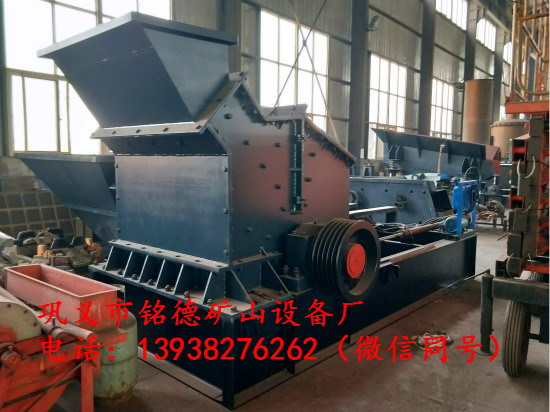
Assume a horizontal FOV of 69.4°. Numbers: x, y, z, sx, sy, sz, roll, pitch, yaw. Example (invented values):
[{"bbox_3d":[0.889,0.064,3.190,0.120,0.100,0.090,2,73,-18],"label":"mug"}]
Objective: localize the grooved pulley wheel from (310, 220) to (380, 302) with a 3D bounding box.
[{"bbox_3d":[0.524,0.376,2.829,0.200,0.566,0.566,5,6,44],"label":"grooved pulley wheel"}]

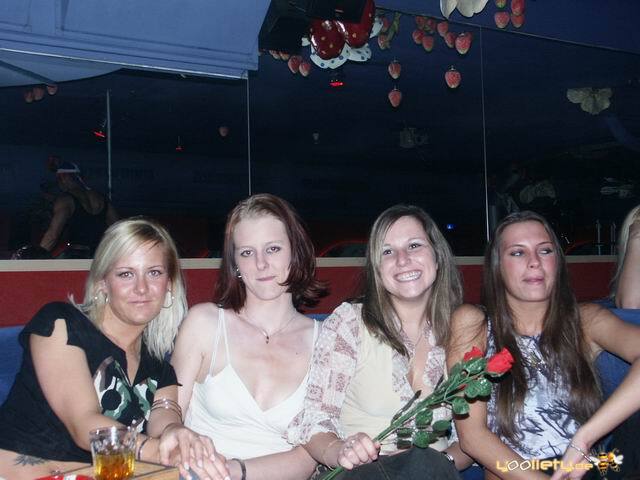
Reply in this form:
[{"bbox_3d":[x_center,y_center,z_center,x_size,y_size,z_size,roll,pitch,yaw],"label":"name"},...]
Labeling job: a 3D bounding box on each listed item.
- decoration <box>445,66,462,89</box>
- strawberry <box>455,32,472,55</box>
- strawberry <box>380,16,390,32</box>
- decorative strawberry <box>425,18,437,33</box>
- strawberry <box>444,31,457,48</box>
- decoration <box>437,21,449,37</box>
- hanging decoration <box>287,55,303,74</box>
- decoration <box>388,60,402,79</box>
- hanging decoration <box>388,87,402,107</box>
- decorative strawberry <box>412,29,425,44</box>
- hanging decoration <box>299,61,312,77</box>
[{"bbox_3d":[0.407,-0.494,2.250,0.050,0.067,0.050,-2,-3,11],"label":"decoration"},{"bbox_3d":[0.404,-0.553,2.080,0.046,0.059,0.046,-1,-3,0],"label":"strawberry"},{"bbox_3d":[0.229,-0.758,2.600,0.043,0.055,0.043,-1,-3,0],"label":"strawberry"},{"bbox_3d":[0.389,-0.752,2.600,0.043,0.055,0.043,-1,-3,0],"label":"decorative strawberry"},{"bbox_3d":[0.471,-0.716,2.650,0.043,0.059,0.043,-2,-3,11],"label":"strawberry"},{"bbox_3d":[0.453,-0.774,2.720,0.042,0.058,0.042,-2,-3,10],"label":"decoration"},{"bbox_3d":[-0.081,-0.556,2.350,0.043,0.055,0.043,-1,-3,0],"label":"hanging decoration"},{"bbox_3d":[0.264,-0.598,2.600,0.045,0.066,0.045,-2,-3,6],"label":"decoration"},{"bbox_3d":[0.260,-0.492,2.550,0.046,0.071,0.046,-2,-3,6],"label":"hanging decoration"},{"bbox_3d":[0.340,-0.700,2.550,0.043,0.055,0.043,-1,-3,0],"label":"decorative strawberry"},{"bbox_3d":[-0.048,-0.560,2.420,0.043,0.055,0.043,-1,-3,0],"label":"hanging decoration"}]

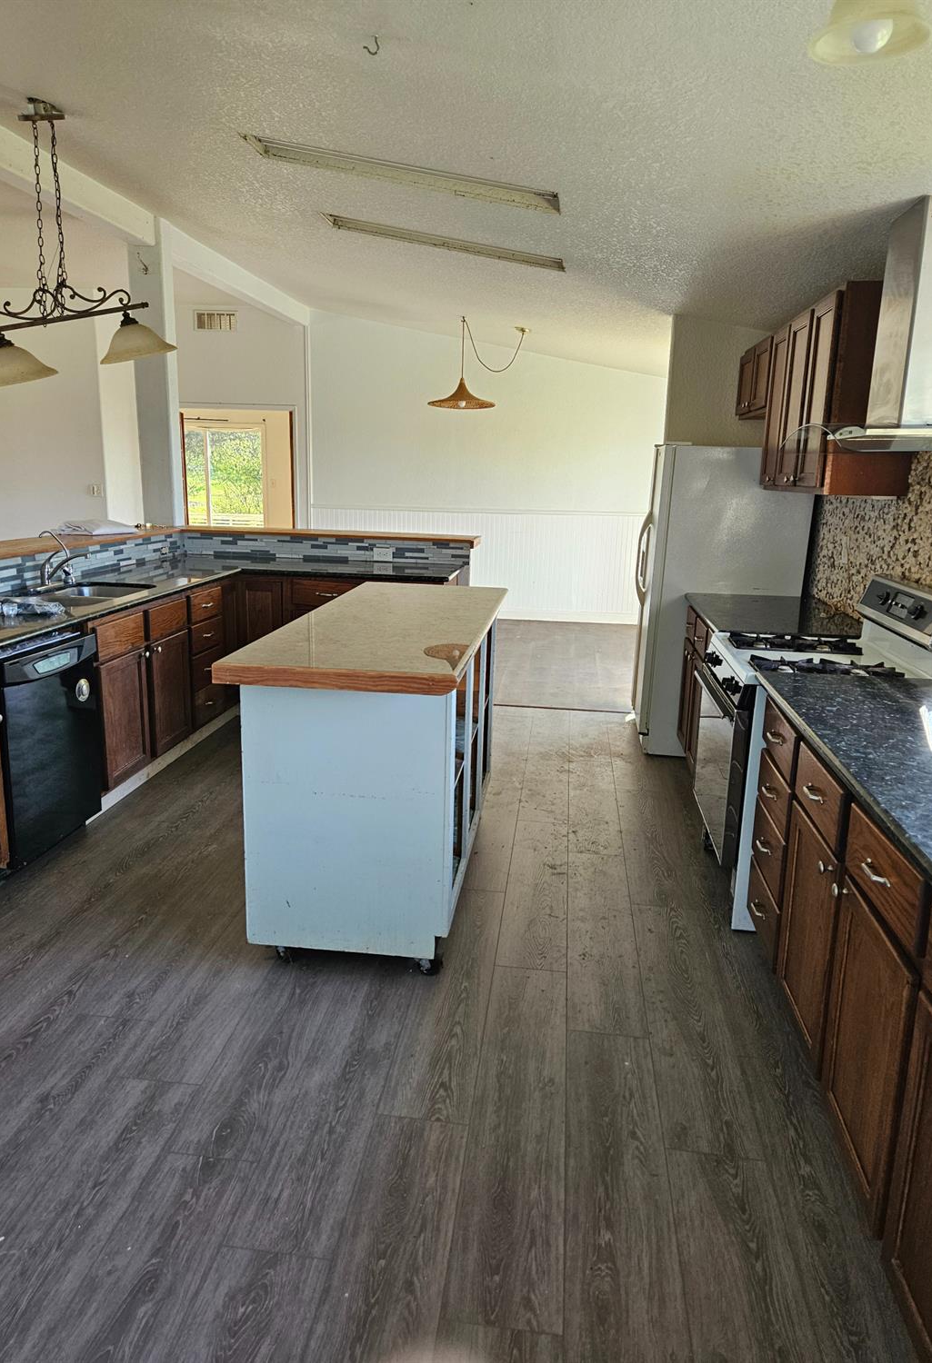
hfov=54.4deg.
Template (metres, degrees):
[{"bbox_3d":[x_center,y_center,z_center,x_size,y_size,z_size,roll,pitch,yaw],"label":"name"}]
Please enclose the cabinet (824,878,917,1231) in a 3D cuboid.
[{"bbox_3d":[1.021,0.760,1.864,0.400,0.546,0.429,3,13,6],"label":"cabinet"}]

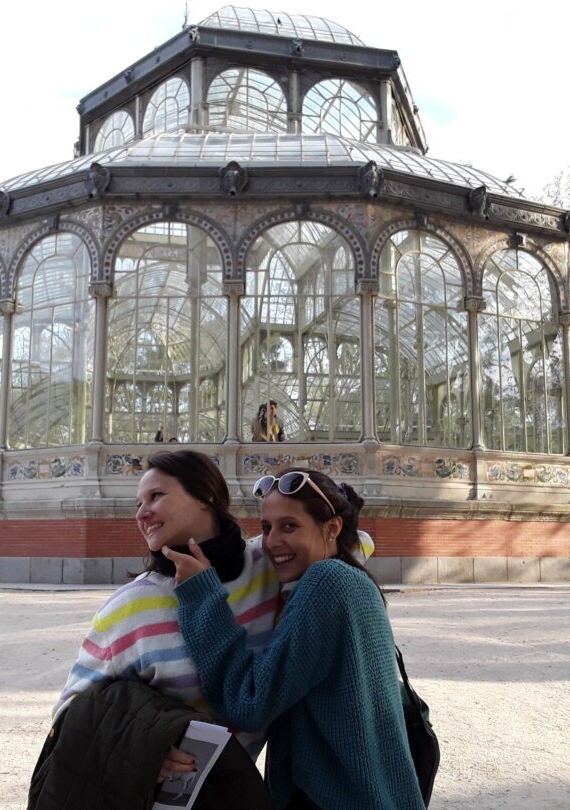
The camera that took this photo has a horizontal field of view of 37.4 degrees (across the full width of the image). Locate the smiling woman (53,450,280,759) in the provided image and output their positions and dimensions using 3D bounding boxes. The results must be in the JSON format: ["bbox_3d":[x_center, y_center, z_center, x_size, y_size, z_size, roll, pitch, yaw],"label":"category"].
[{"bbox_3d":[-0.247,0.895,1.806,0.600,1.600,0.420,-3,-9,20],"label":"smiling woman"}]

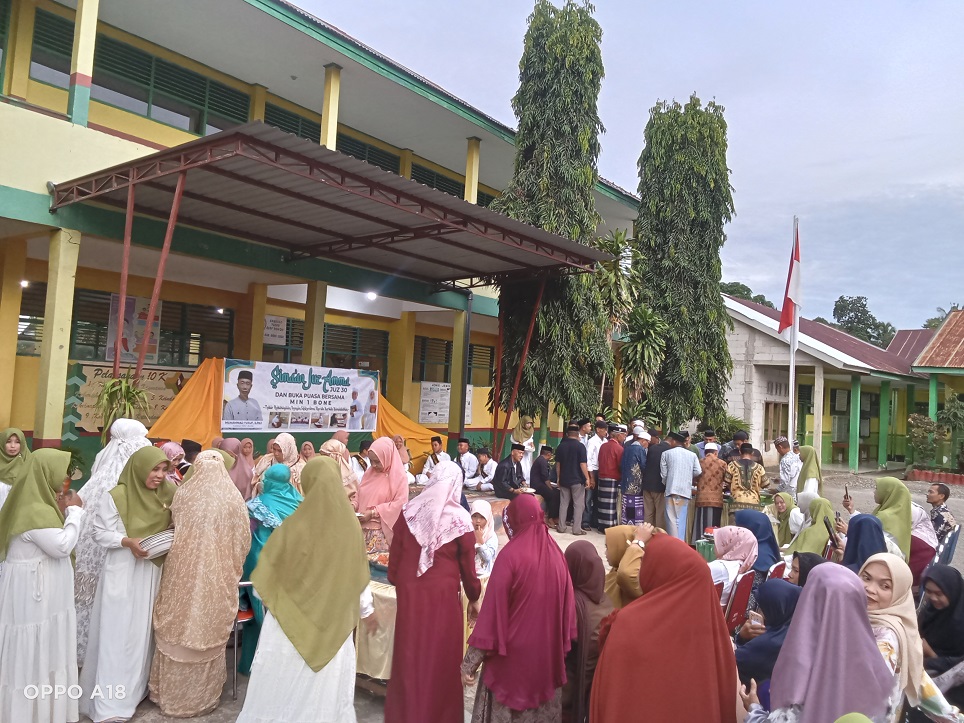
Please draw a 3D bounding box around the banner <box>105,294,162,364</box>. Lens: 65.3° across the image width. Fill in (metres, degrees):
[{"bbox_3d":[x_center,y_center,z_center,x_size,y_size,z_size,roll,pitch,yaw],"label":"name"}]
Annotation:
[{"bbox_3d":[-5.196,-0.467,11.270,0.030,0.980,0.790,0,-5,38],"label":"banner"}]

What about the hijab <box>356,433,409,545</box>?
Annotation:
[{"bbox_3d":[-0.772,0.986,5.727,0.440,0.820,0.370,0,-4,34],"label":"hijab"}]

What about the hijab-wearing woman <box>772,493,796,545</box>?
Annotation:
[{"bbox_3d":[2.834,1.850,7.200,0.700,1.175,0.480,6,-4,-41],"label":"hijab-wearing woman"}]

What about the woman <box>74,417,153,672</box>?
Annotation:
[{"bbox_3d":[-2.443,1.210,5.001,0.520,1.640,0.420,2,-3,12],"label":"woman"}]

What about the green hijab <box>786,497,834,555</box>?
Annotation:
[{"bbox_3d":[2.892,1.457,6.600,0.420,0.520,0.450,2,-3,23],"label":"green hijab"}]

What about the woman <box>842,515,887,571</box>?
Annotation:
[{"bbox_3d":[2.699,1.728,5.562,0.480,1.216,0.750,5,-4,-35],"label":"woman"}]

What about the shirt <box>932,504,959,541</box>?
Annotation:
[{"bbox_3d":[4.853,1.817,7.950,0.360,0.620,0.480,0,-4,37],"label":"shirt"}]

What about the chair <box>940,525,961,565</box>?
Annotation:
[{"bbox_3d":[4.887,2.190,8.131,0.520,0.820,0.460,0,-5,41],"label":"chair"}]

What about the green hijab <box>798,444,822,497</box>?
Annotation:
[{"bbox_3d":[4.773,1.593,10.978,0.380,0.760,0.400,1,-4,21],"label":"green hijab"}]

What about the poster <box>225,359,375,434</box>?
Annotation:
[{"bbox_3d":[-2.660,0.570,11.454,0.030,1.000,2.750,0,-5,43],"label":"poster"}]

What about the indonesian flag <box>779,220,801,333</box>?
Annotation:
[{"bbox_3d":[4.458,-1.189,10.900,0.340,1.650,0.220,2,-4,22],"label":"indonesian flag"}]

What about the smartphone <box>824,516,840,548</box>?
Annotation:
[{"bbox_3d":[1.865,0.910,4.000,0.011,0.165,0.076,-21,0,20],"label":"smartphone"}]

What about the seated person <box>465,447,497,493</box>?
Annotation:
[{"bbox_3d":[-0.017,1.868,12.800,0.540,0.760,0.560,0,-5,41],"label":"seated person"}]

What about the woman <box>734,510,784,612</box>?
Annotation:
[{"bbox_3d":[1.778,1.673,5.416,0.700,1.230,0.480,0,-5,38],"label":"woman"}]

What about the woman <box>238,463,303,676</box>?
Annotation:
[{"bbox_3d":[-1.426,1.388,5.102,0.460,1.390,0.440,3,-3,-7],"label":"woman"}]

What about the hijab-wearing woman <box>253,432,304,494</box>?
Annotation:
[{"bbox_3d":[-1.895,1.445,7.000,0.540,1.530,0.420,1,-4,25],"label":"hijab-wearing woman"}]

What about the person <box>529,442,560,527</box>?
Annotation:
[{"bbox_3d":[1.042,1.911,11.601,0.700,1.250,0.480,4,-3,-30],"label":"person"}]

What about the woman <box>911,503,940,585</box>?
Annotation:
[{"bbox_3d":[3.249,1.721,5.997,0.720,1.250,0.500,1,-3,23],"label":"woman"}]

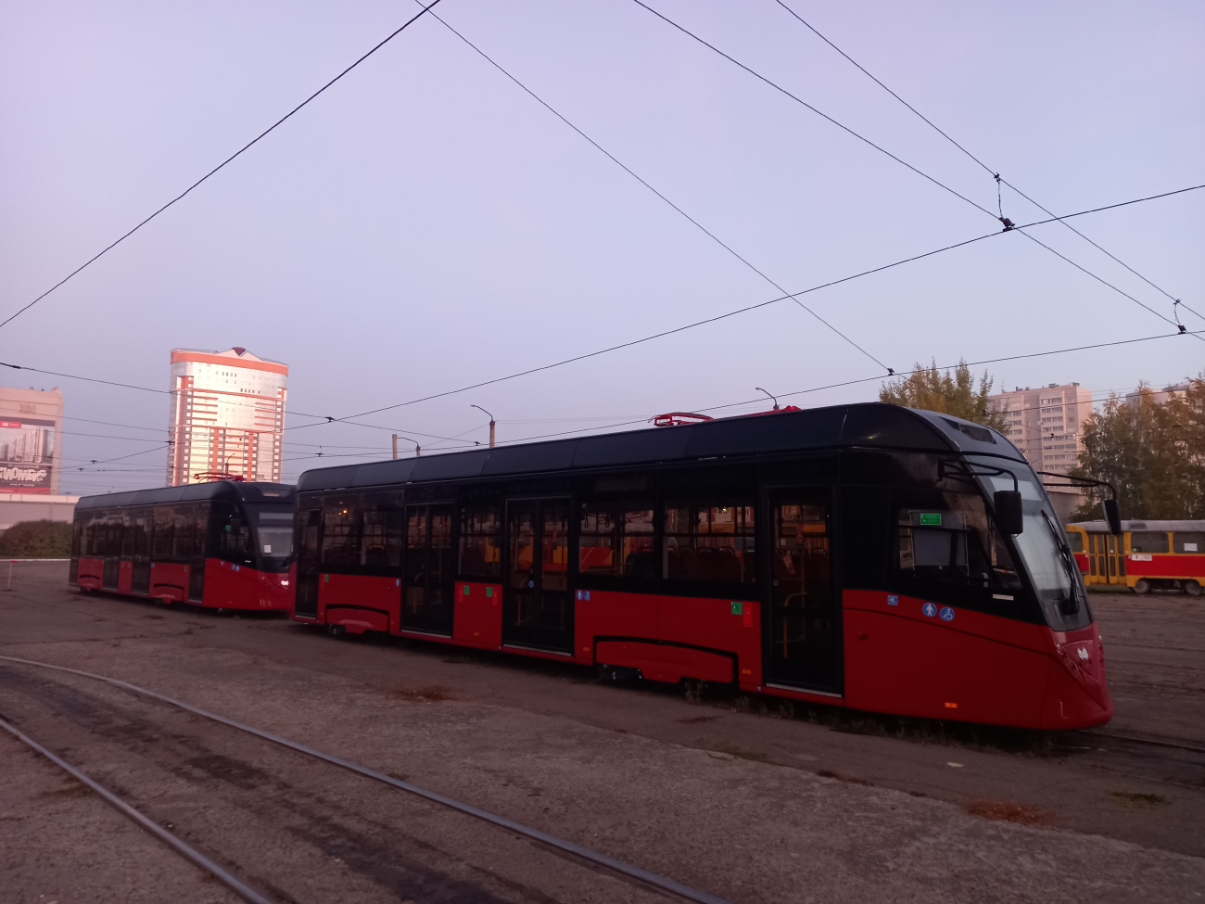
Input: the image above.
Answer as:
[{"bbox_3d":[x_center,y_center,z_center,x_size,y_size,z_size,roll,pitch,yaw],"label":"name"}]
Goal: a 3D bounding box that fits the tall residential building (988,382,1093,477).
[{"bbox_3d":[139.446,5.901,275.494,14.361,50.159,26.596,6,-8,-44],"label":"tall residential building"}]

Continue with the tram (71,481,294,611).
[{"bbox_3d":[-11.593,2.581,24.150,2.500,3.300,13.985,6,-8,-44],"label":"tram"}]

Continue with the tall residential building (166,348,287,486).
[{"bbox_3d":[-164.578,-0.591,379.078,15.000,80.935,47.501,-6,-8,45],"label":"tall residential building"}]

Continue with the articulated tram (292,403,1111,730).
[{"bbox_3d":[-0.356,1.441,12.613,2.500,3.300,13.985,6,-8,-43],"label":"articulated tram"}]

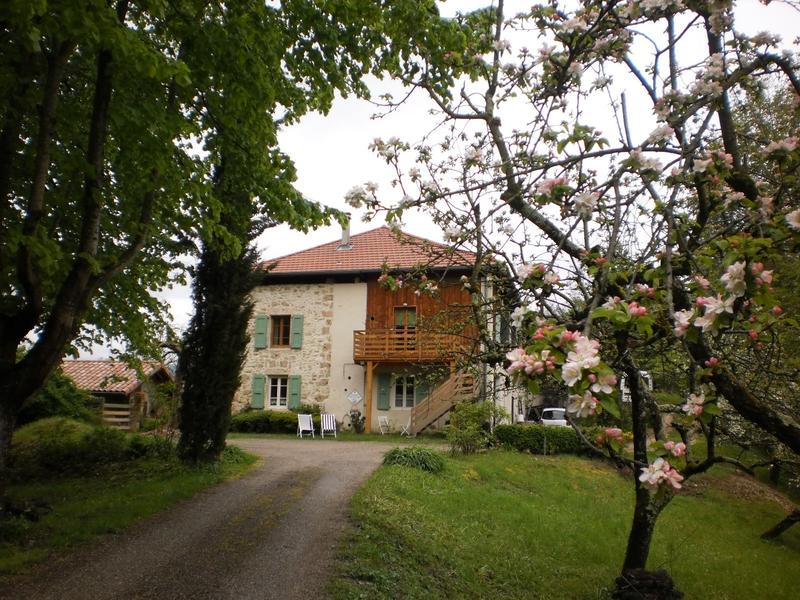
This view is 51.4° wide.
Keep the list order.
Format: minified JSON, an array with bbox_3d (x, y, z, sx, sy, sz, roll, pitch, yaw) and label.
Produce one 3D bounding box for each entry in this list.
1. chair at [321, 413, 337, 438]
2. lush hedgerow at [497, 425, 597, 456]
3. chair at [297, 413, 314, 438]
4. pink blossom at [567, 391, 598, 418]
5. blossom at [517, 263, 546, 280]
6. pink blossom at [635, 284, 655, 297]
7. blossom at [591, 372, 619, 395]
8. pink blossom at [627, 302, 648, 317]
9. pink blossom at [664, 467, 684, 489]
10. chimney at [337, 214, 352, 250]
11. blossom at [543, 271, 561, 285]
[{"bbox_3d":[-2.667,4.670,31.000,0.550,0.900,0.850,2,-6,-8],"label":"chair"},{"bbox_3d":[4.454,4.287,25.500,3.100,0.900,0.900,-1,-6,18],"label":"lush hedgerow"},{"bbox_3d":[-3.524,4.669,31.000,0.550,0.900,0.850,2,-6,-14],"label":"chair"},{"bbox_3d":[0.439,0.251,2.000,0.075,0.064,0.062,-1,-6,12],"label":"pink blossom"},{"bbox_3d":[0.392,-0.085,2.500,0.082,0.051,0.060,0,-6,9],"label":"blossom"},{"bbox_3d":[0.705,-0.027,2.400,0.056,0.033,0.040,-1,-6,16],"label":"pink blossom"},{"bbox_3d":[0.491,0.201,2.000,0.065,0.050,0.052,-1,-6,14],"label":"blossom"},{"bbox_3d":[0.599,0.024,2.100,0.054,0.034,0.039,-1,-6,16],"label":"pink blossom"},{"bbox_3d":[0.660,0.426,2.000,0.047,0.050,0.044,-1,-6,18],"label":"pink blossom"},{"bbox_3d":[-2.332,-2.833,35.000,0.580,1.500,0.580,-1,-6,19],"label":"chimney"},{"bbox_3d":[0.455,-0.067,2.500,0.052,0.040,0.042,0,-6,10],"label":"blossom"}]

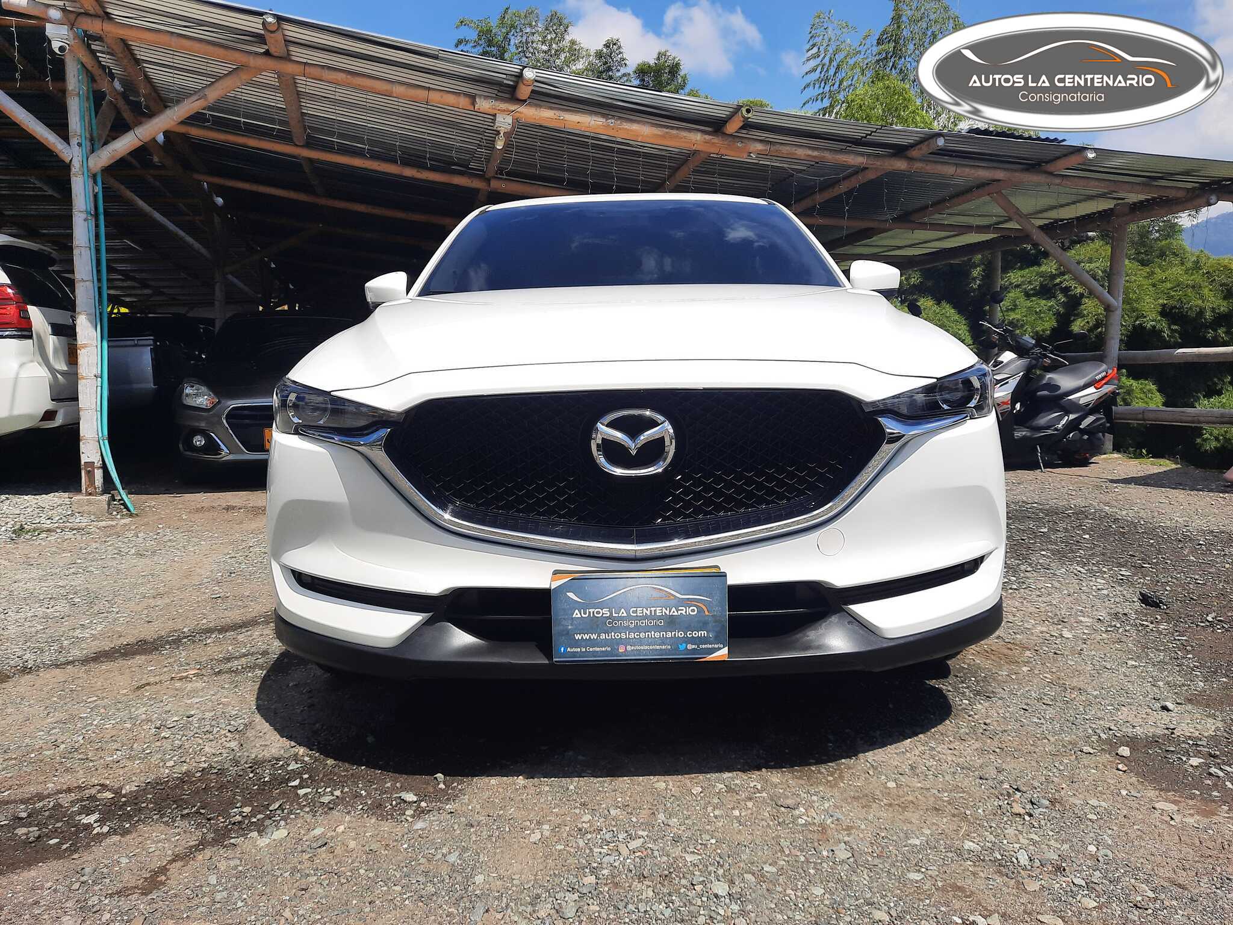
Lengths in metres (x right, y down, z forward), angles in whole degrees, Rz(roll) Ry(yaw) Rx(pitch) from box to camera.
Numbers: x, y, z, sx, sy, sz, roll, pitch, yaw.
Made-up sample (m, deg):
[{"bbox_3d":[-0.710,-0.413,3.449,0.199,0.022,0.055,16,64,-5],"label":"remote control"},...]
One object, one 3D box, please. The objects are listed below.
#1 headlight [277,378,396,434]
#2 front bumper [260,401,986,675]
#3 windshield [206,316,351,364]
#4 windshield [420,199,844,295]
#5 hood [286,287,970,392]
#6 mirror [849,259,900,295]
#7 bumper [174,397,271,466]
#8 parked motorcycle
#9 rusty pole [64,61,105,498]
[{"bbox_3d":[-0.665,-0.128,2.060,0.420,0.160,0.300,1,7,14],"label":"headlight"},{"bbox_3d":[0.040,0.135,2.000,1.800,0.580,0.500,-1,7,1],"label":"front bumper"},{"bbox_3d":[-2.770,-1.035,7.560,1.320,0.450,0.620,-3,7,-18],"label":"windshield"},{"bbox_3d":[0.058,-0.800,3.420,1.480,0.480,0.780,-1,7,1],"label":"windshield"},{"bbox_3d":[0.040,-0.378,2.540,1.620,0.290,1.200,-1,7,1],"label":"hood"},{"bbox_3d":[1.030,-0.738,3.550,0.220,0.150,0.160,-1,7,1],"label":"mirror"},{"bbox_3d":[-2.460,-0.240,6.620,1.600,0.500,0.450,-3,7,-18],"label":"bumper"},{"bbox_3d":[2.890,-0.550,6.750,1.850,1.150,0.740,-2,7,-8],"label":"parked motorcycle"},{"bbox_3d":[-3.255,-1.113,5.454,0.130,2.680,0.130,2,6,0],"label":"rusty pole"}]

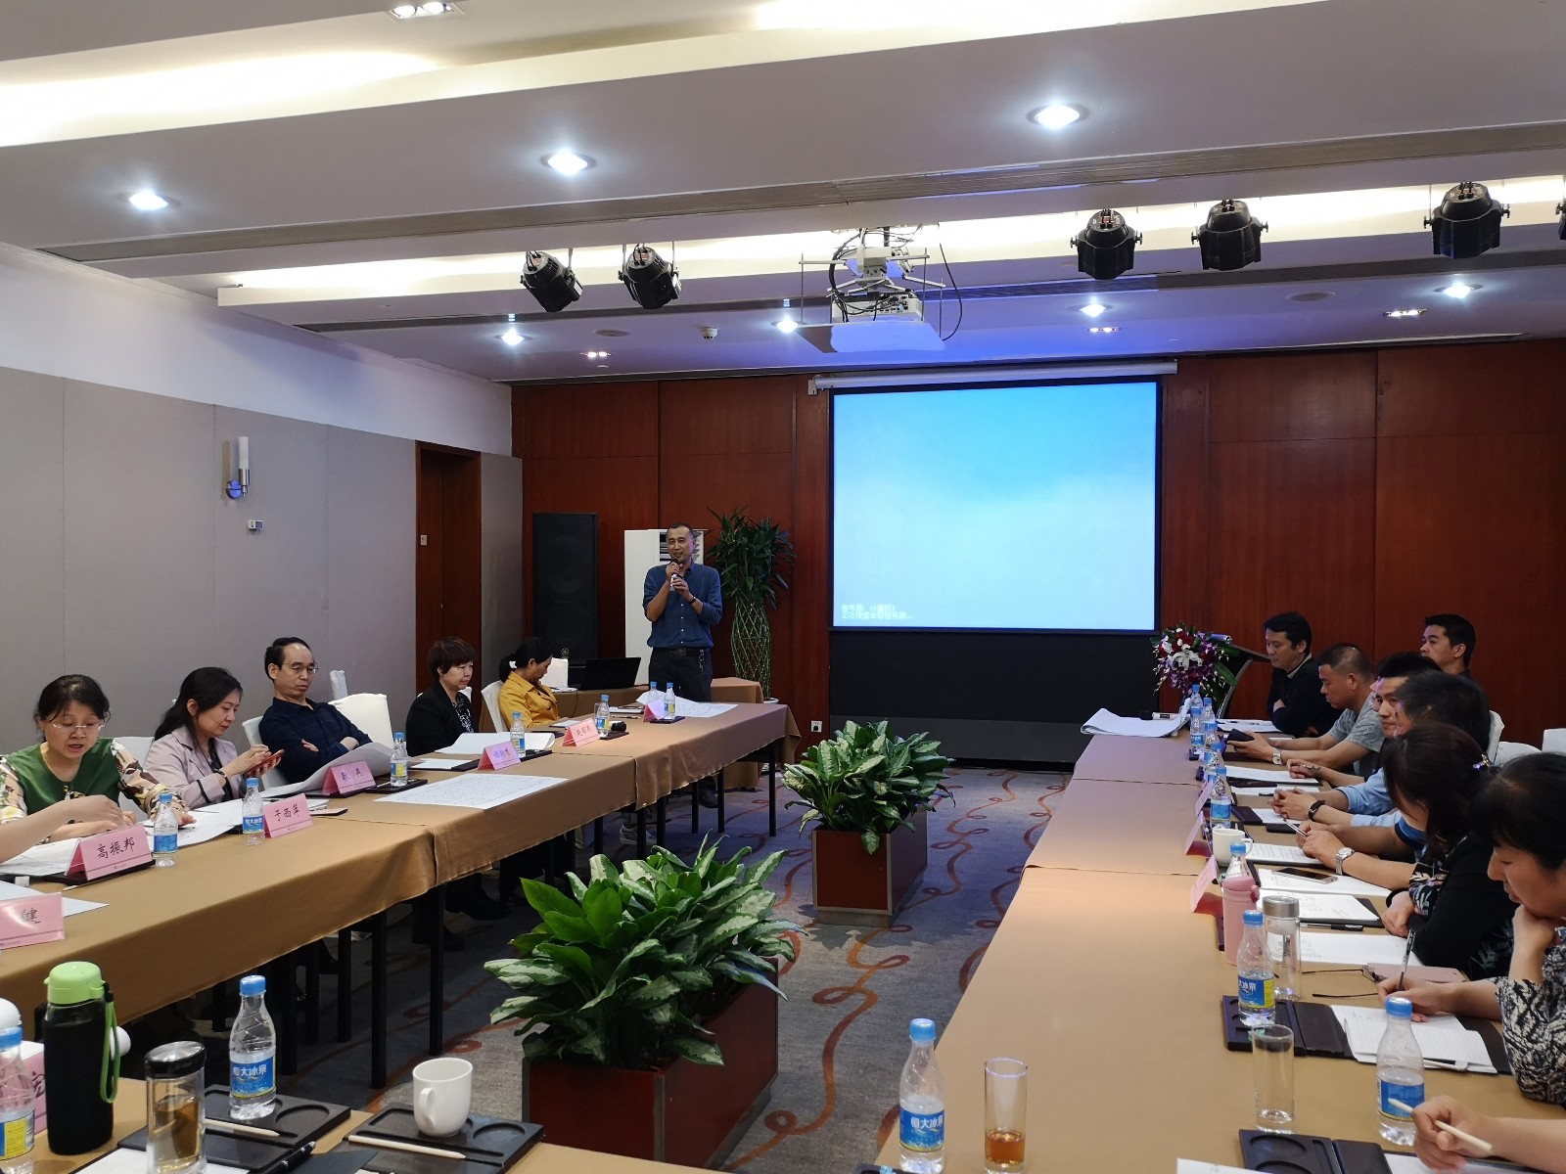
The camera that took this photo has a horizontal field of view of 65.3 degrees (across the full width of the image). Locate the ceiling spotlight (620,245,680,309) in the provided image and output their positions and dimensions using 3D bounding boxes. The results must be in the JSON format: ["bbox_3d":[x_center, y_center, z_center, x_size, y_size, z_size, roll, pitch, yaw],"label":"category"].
[{"bbox_3d":[-0.657,-1.530,6.050,0.310,0.270,0.280,0,-28,9],"label":"ceiling spotlight"}]

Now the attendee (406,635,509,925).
[{"bbox_3d":[-1.450,0.835,5.600,0.720,1.200,0.500,1,1,30],"label":"attendee"}]

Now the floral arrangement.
[{"bbox_3d":[2.419,0.444,7.200,0.500,0.460,0.400,1,1,30],"label":"floral arrangement"}]

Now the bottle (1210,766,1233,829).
[{"bbox_3d":[1.313,0.625,3.649,0.058,0.183,0.058,1,1,18],"label":"bottle"}]

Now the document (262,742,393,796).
[{"bbox_3d":[-1.700,0.673,4.600,0.360,0.130,0.450,0,1,20],"label":"document"}]

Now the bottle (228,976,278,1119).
[{"bbox_3d":[-0.744,0.643,1.717,0.062,0.190,0.062,1,1,17],"label":"bottle"}]

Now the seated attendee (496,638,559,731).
[{"bbox_3d":[-1.149,0.830,6.052,0.720,1.160,0.480,1,1,24],"label":"seated attendee"}]

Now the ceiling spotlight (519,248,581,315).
[{"bbox_3d":[-1.167,-1.537,6.150,0.310,0.270,0.280,0,-25,15],"label":"ceiling spotlight"}]

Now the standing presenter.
[{"bbox_3d":[-0.624,0.504,7.650,0.520,1.780,0.380,0,1,1],"label":"standing presenter"}]

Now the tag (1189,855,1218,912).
[{"bbox_3d":[0.991,0.683,2.802,0.095,0.092,0.195,1,1,18],"label":"tag"}]

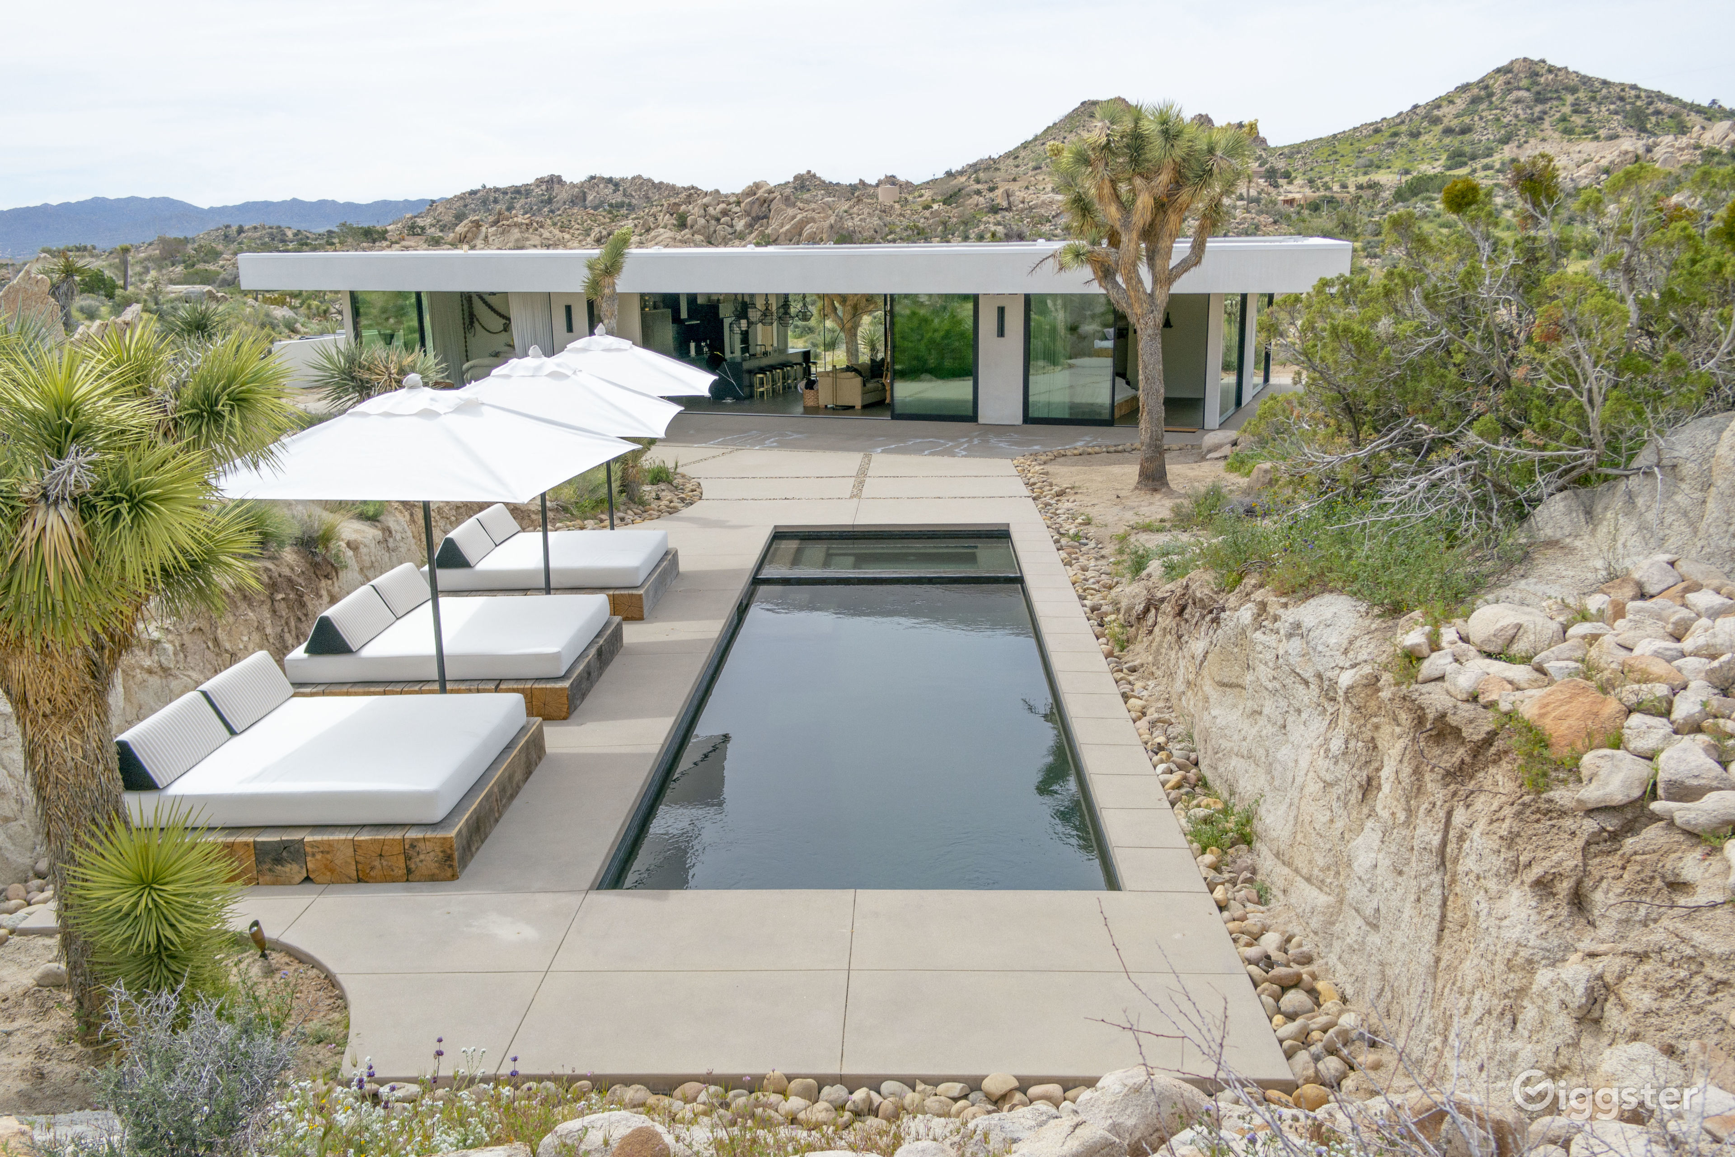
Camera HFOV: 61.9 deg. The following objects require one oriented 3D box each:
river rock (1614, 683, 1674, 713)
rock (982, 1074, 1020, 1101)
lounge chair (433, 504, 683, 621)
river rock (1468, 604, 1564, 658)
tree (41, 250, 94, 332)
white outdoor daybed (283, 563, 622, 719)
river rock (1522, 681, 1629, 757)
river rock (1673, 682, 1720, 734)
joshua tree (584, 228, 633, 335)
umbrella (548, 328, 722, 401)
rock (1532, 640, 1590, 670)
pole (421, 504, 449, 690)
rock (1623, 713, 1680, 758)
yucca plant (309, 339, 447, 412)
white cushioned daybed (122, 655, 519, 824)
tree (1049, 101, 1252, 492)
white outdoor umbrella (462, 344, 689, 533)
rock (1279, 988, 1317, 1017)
[{"bbox_3d":[3.328,0.511,6.194,0.260,0.130,0.200,6,15,29],"label":"river rock"},{"bbox_3d":[0.609,2.318,6.590,0.145,0.095,0.110,0,13,2],"label":"rock"},{"bbox_3d":[-3.468,-0.240,15.741,2.470,0.893,2.109,0,13,2],"label":"lounge chair"},{"bbox_3d":[3.804,0.310,8.488,0.565,0.294,0.424,5,14,24],"label":"river rock"},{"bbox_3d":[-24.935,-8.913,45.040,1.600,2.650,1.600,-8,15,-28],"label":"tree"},{"bbox_3d":[-3.499,0.496,12.516,2.335,0.786,2.215,0,13,2],"label":"white outdoor daybed"},{"bbox_3d":[3.079,0.602,6.297,0.460,0.280,0.360,6,14,26],"label":"river rock"},{"bbox_3d":[3.405,0.529,5.939,0.185,0.180,0.200,7,15,30],"label":"river rock"},{"bbox_3d":[-4.525,-4.140,25.587,0.847,4.028,0.892,0,13,2],"label":"joshua tree"},{"bbox_3d":[-3.029,-1.526,16.845,2.462,2.787,2.462,-1,13,-2],"label":"umbrella"},{"bbox_3d":[3.271,0.358,6.821,0.260,0.140,0.190,6,14,26],"label":"rock"},{"bbox_3d":[-3.156,-0.052,10.547,0.047,2.600,0.047,0,13,2],"label":"pole"},{"bbox_3d":[3.702,0.739,6.826,0.255,0.180,0.210,0,13,2],"label":"rock"},{"bbox_3d":[-10.682,-4.341,31.532,2.800,1.646,2.400,-5,14,-18],"label":"yucca plant"},{"bbox_3d":[-3.630,1.023,9.607,2.197,0.514,1.937,0,13,2],"label":"white cushioned daybed"},{"bbox_3d":[4.007,-3.969,20.777,2.699,5.330,2.736,0,13,2],"label":"tree"},{"bbox_3d":[-3.098,-0.827,13.831,2.462,2.769,2.462,-1,13,-2],"label":"white outdoor umbrella"},{"bbox_3d":[2.071,2.039,6.957,0.175,0.115,0.150,3,14,17],"label":"rock"}]

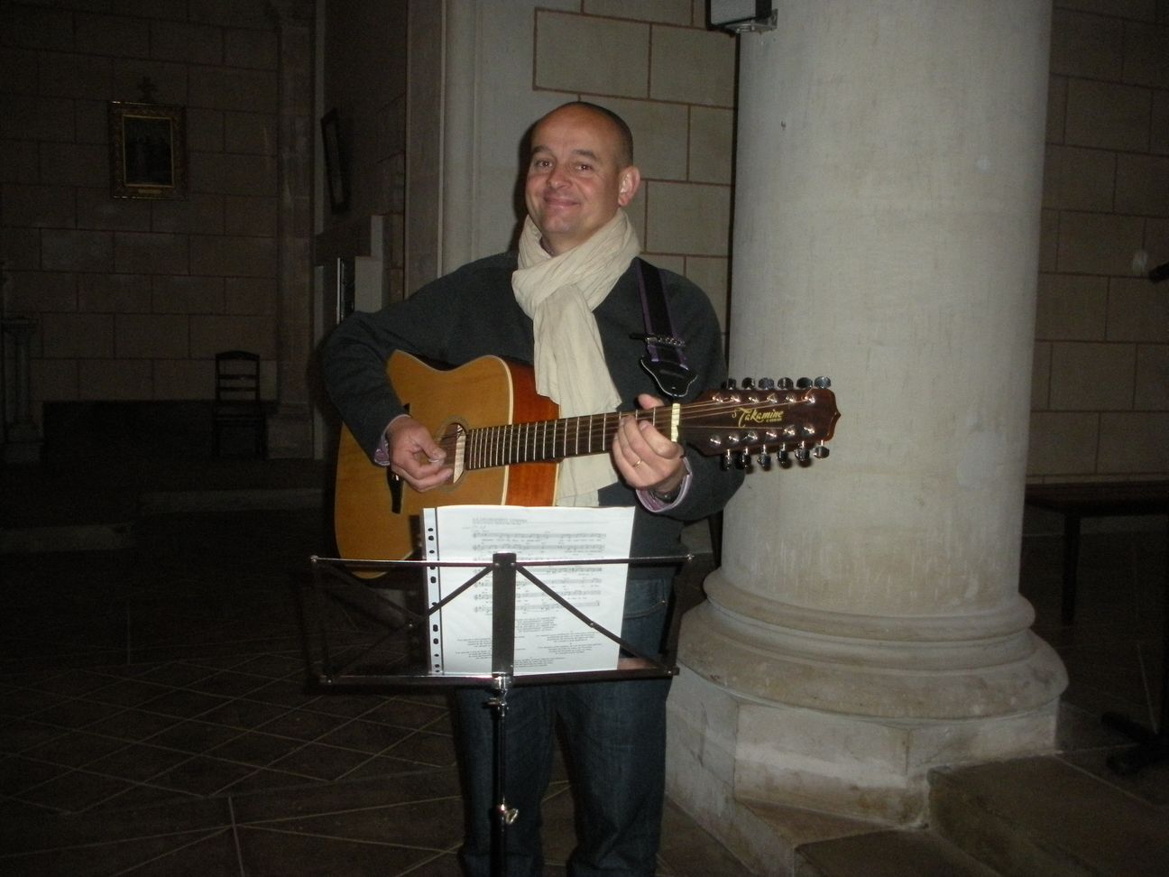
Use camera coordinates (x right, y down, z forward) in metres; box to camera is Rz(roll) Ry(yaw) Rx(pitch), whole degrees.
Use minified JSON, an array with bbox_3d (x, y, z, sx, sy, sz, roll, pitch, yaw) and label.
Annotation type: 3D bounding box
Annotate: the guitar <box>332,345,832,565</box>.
[{"bbox_3d":[-0.053,0.017,1.784,0.130,0.405,1.080,11,-12,-40],"label":"guitar"}]

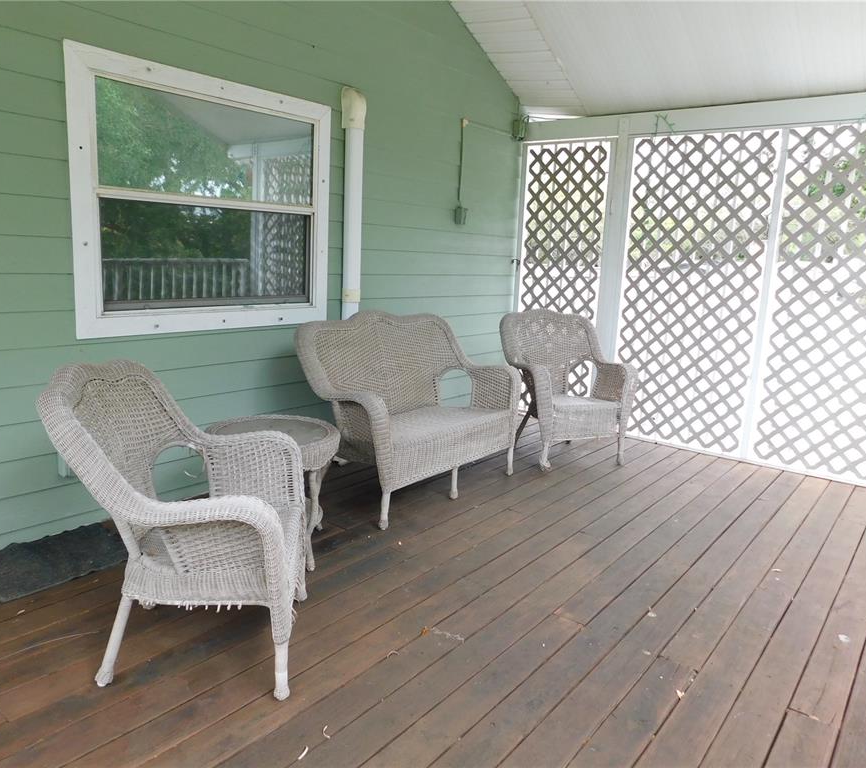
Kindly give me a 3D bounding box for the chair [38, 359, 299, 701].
[{"bbox_3d":[-0.744,0.411,2.227,0.670,0.956,0.748,1,11,-5],"label":"chair"}]

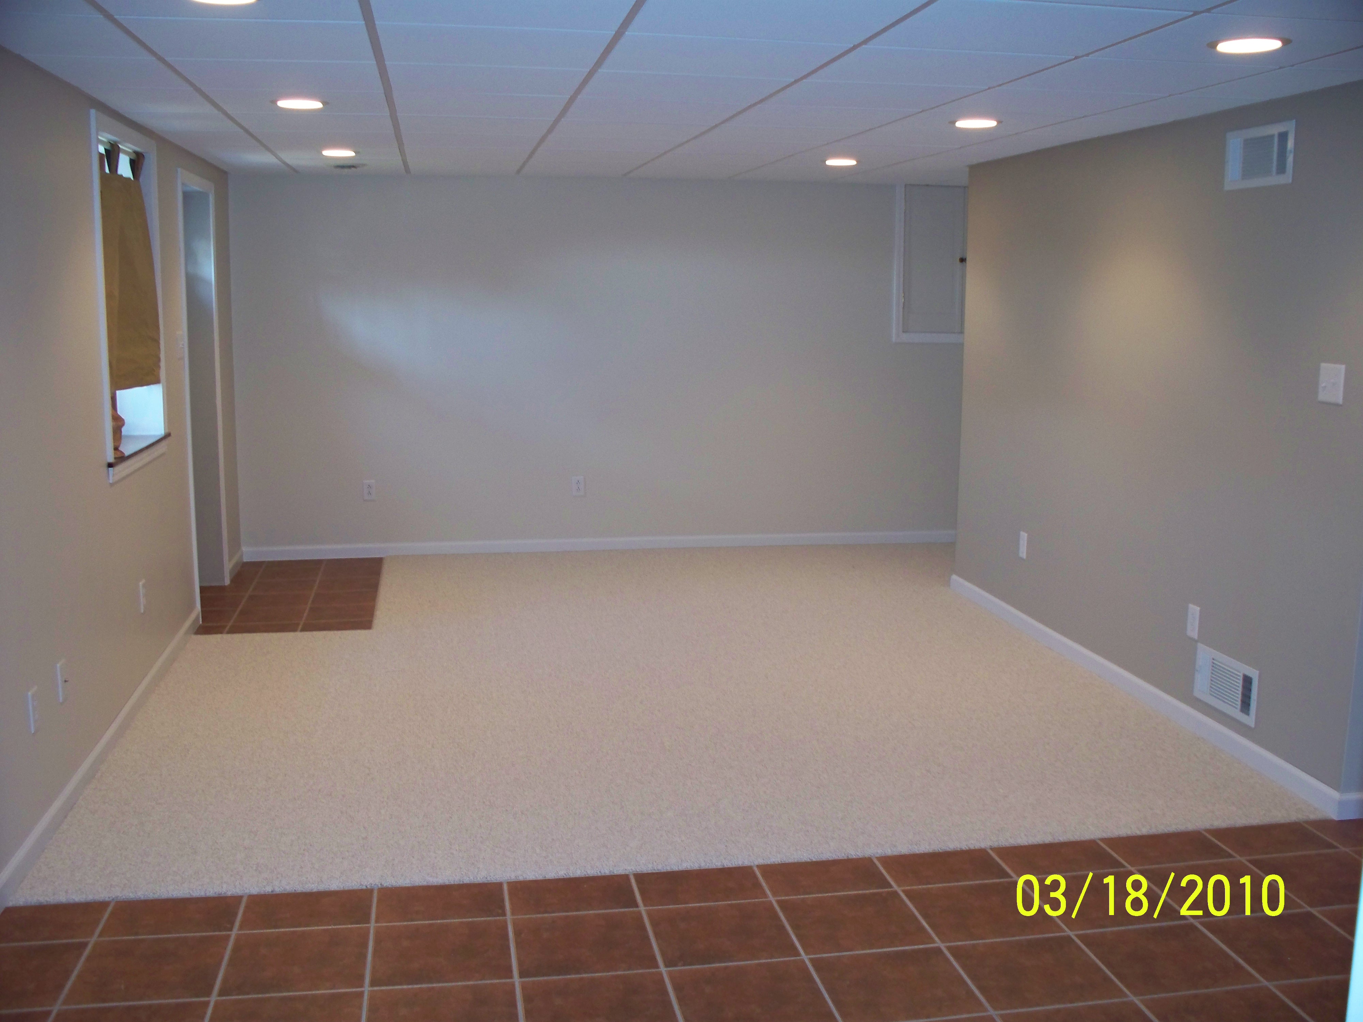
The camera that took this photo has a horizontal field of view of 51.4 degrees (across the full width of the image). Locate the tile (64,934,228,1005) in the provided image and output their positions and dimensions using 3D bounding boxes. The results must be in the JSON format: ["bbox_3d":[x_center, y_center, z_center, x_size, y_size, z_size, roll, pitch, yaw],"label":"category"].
[{"bbox_3d":[-1.197,1.034,3.205,0.330,0.010,0.330,-1,9,-10],"label":"tile"}]

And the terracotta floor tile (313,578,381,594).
[{"bbox_3d":[-1.739,0.392,7.406,0.318,0.010,0.330,-1,9,-10],"label":"terracotta floor tile"}]

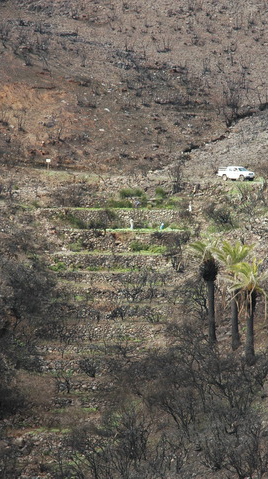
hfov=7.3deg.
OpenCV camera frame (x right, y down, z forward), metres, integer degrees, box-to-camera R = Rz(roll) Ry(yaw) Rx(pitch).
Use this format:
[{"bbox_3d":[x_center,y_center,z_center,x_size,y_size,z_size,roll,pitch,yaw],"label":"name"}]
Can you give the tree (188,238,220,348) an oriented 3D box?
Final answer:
[{"bbox_3d":[7.794,5.749,232.000,3.500,11.500,3.500,0,4,0],"label":"tree"}]

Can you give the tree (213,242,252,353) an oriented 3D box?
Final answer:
[{"bbox_3d":[10.843,6.164,231.000,4.300,11.800,4.300,0,4,0],"label":"tree"}]

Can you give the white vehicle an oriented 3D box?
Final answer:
[{"bbox_3d":[12.564,-8.084,259.000,1.780,1.780,5.000,-4,5,-43],"label":"white vehicle"}]

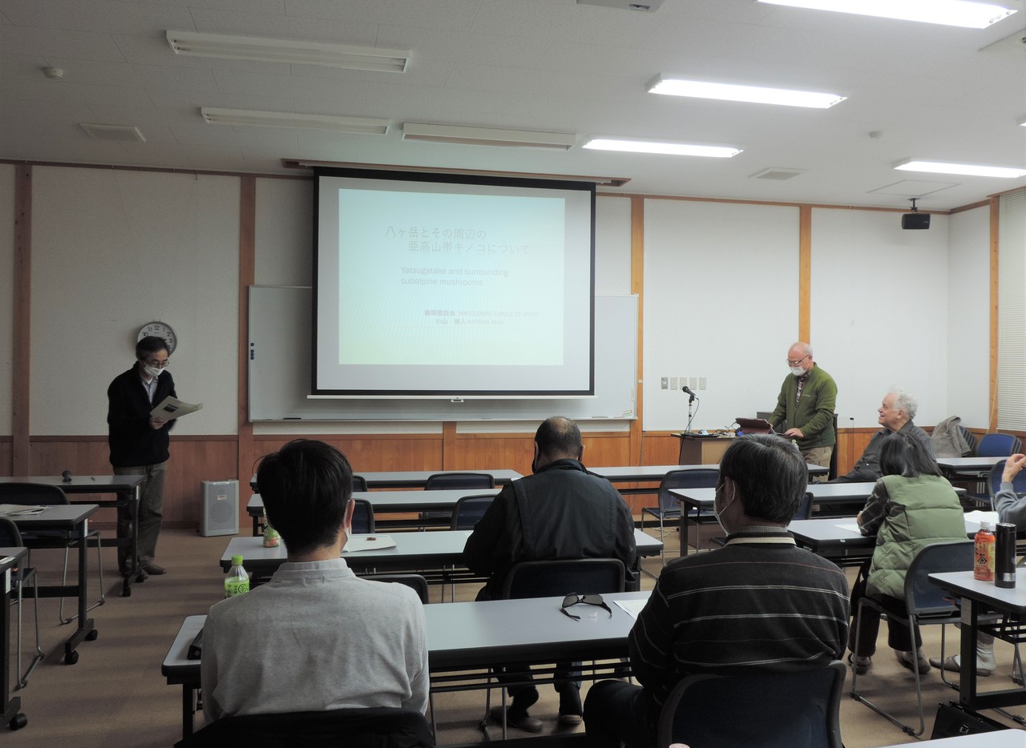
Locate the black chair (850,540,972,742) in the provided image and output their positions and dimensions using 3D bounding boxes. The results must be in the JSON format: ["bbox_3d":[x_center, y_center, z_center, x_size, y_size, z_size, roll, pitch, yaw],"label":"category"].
[{"bbox_3d":[1.788,1.028,3.740,0.520,0.770,0.530,0,0,-14],"label":"black chair"}]

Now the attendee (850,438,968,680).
[{"bbox_3d":[1.772,0.835,3.984,0.530,1.155,0.770,0,0,-14],"label":"attendee"}]

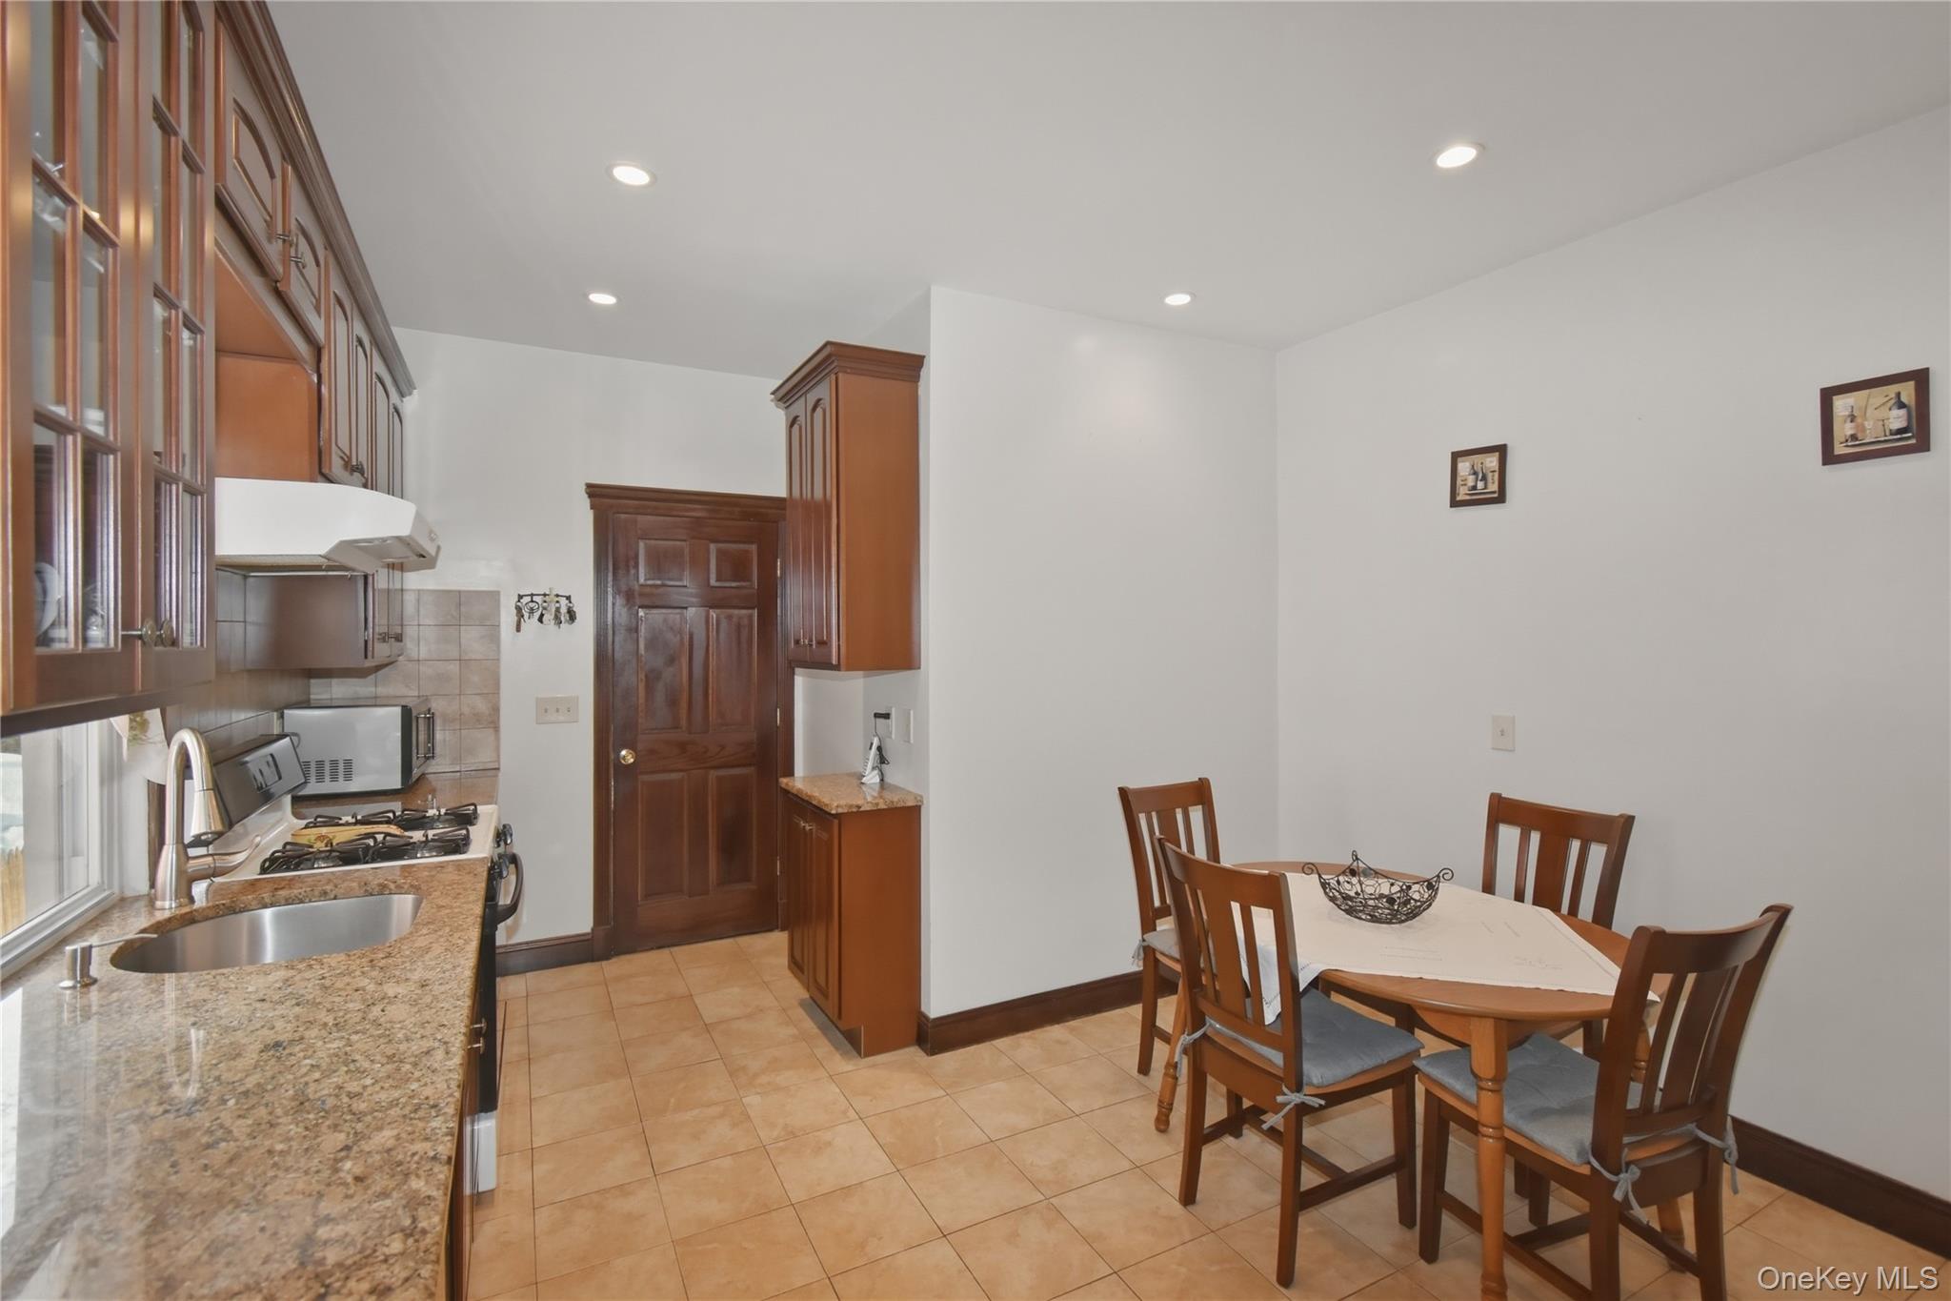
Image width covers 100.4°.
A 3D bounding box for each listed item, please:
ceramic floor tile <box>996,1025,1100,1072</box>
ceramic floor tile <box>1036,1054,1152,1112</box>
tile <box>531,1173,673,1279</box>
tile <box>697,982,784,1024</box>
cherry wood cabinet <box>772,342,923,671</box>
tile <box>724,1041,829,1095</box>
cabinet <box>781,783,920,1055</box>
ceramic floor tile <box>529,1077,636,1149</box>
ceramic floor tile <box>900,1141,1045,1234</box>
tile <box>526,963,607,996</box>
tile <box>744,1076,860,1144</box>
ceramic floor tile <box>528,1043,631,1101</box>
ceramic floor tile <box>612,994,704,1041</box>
[{"bbox_3d":[0.251,1.466,2.989,0.300,0.010,0.295,0,1,-28],"label":"ceramic floor tile"},{"bbox_3d":[0.400,1.515,2.842,0.307,0.010,0.303,0,0,-29],"label":"ceramic floor tile"},{"bbox_3d":[-0.956,1.472,2.079,0.300,0.010,0.295,0,1,-28],"label":"tile"},{"bbox_3d":[-1.018,1.511,3.480,0.307,0.010,0.303,0,0,-29],"label":"tile"},{"bbox_3d":[-0.543,-0.519,3.337,0.379,1.174,0.776,0,0,-29],"label":"cherry wood cabinet"},{"bbox_3d":[-0.701,1.465,2.848,0.300,0.010,0.295,0,1,-28],"label":"tile"},{"bbox_3d":[-0.527,1.034,3.336,0.349,0.936,0.711,0,0,-29],"label":"cabinet"},{"bbox_3d":[-1.212,1.439,2.531,0.295,0.009,0.293,0,0,-29],"label":"ceramic floor tile"},{"bbox_3d":[-0.011,1.439,2.182,0.295,0.009,0.293,0,0,-29],"label":"ceramic floor tile"},{"bbox_3d":[-1.808,1.456,3.589,0.300,0.010,0.295,0,1,-28],"label":"tile"},{"bbox_3d":[-0.547,1.439,2.550,0.295,0.009,0.293,0,0,-29],"label":"tile"},{"bbox_3d":[-1.354,1.439,2.788,0.295,0.009,0.293,0,0,-29],"label":"ceramic floor tile"},{"bbox_3d":[-1.298,1.510,3.340,0.307,0.010,0.303,0,0,-29],"label":"ceramic floor tile"}]

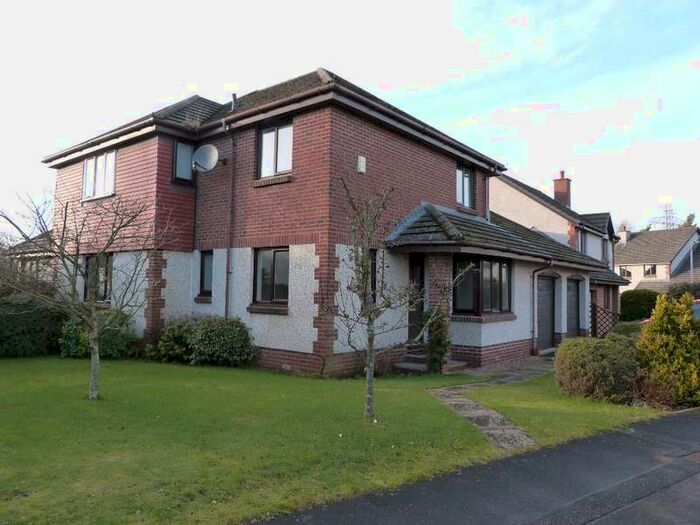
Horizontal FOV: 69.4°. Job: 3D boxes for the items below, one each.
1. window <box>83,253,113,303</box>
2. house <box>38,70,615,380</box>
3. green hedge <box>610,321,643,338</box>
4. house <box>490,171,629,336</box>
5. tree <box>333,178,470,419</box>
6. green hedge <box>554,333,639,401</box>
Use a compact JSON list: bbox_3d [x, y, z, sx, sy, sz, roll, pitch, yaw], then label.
[{"bbox_3d":[-6.508,0.381,13.125,1.550,1.290,0.120,-1,-4,40],"label":"window"},{"bbox_3d":[0.051,-1.475,16.365,12.100,7.870,13.850,-1,-4,40],"label":"house"},{"bbox_3d":[9.511,2.328,16.581,1.700,0.770,1.100,-1,-4,40],"label":"green hedge"},{"bbox_3d":[10.502,-1.012,29.098,9.400,9.150,8.100,-1,-4,40],"label":"house"},{"bbox_3d":[0.660,0.467,6.500,1.750,3.050,1.600,1,-3,0],"label":"tree"},{"bbox_3d":[4.067,1.676,8.231,1.250,0.950,1.350,-1,-4,40],"label":"green hedge"}]

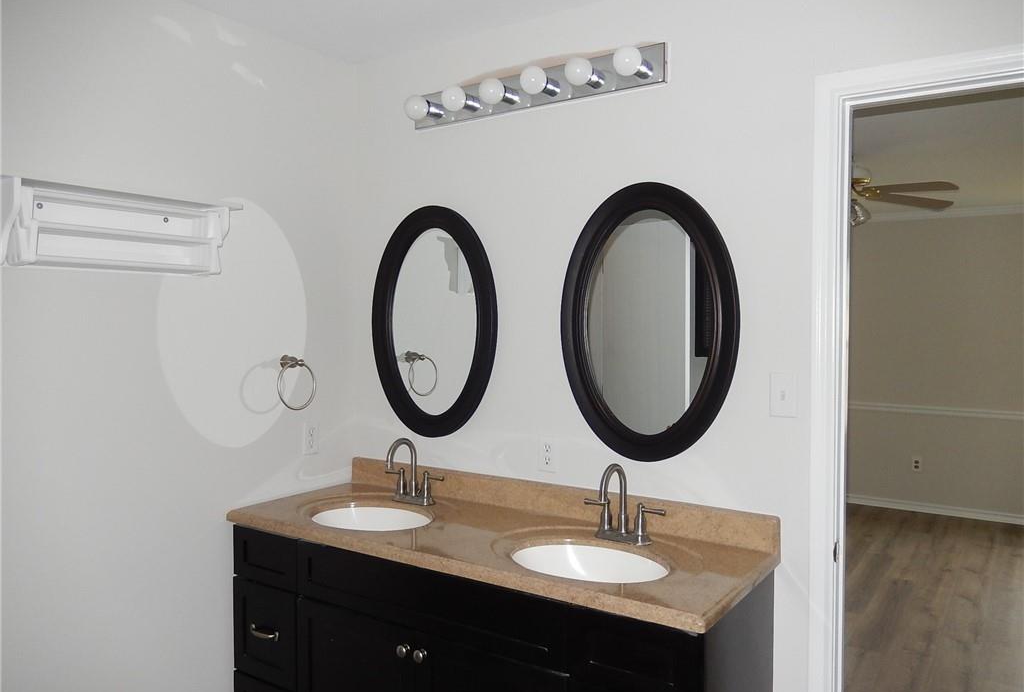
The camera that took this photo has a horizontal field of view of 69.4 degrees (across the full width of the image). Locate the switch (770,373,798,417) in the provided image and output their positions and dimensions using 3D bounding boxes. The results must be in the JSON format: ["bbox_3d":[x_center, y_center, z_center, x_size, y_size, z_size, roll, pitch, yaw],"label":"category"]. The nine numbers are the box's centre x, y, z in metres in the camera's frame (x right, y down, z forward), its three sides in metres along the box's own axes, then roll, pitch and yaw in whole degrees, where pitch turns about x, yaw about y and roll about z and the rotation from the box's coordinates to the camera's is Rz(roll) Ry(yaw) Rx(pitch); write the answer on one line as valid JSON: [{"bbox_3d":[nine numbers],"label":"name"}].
[{"bbox_3d":[0.703,0.127,1.907,0.071,0.115,0.015,1,2,34],"label":"switch"}]

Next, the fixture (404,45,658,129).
[{"bbox_3d":[0.018,-0.792,2.256,0.910,0.109,0.142,1,2,34],"label":"fixture"}]

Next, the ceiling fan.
[{"bbox_3d":[1.985,-0.888,4.381,1.290,0.380,1.290,1,2,34],"label":"ceiling fan"}]

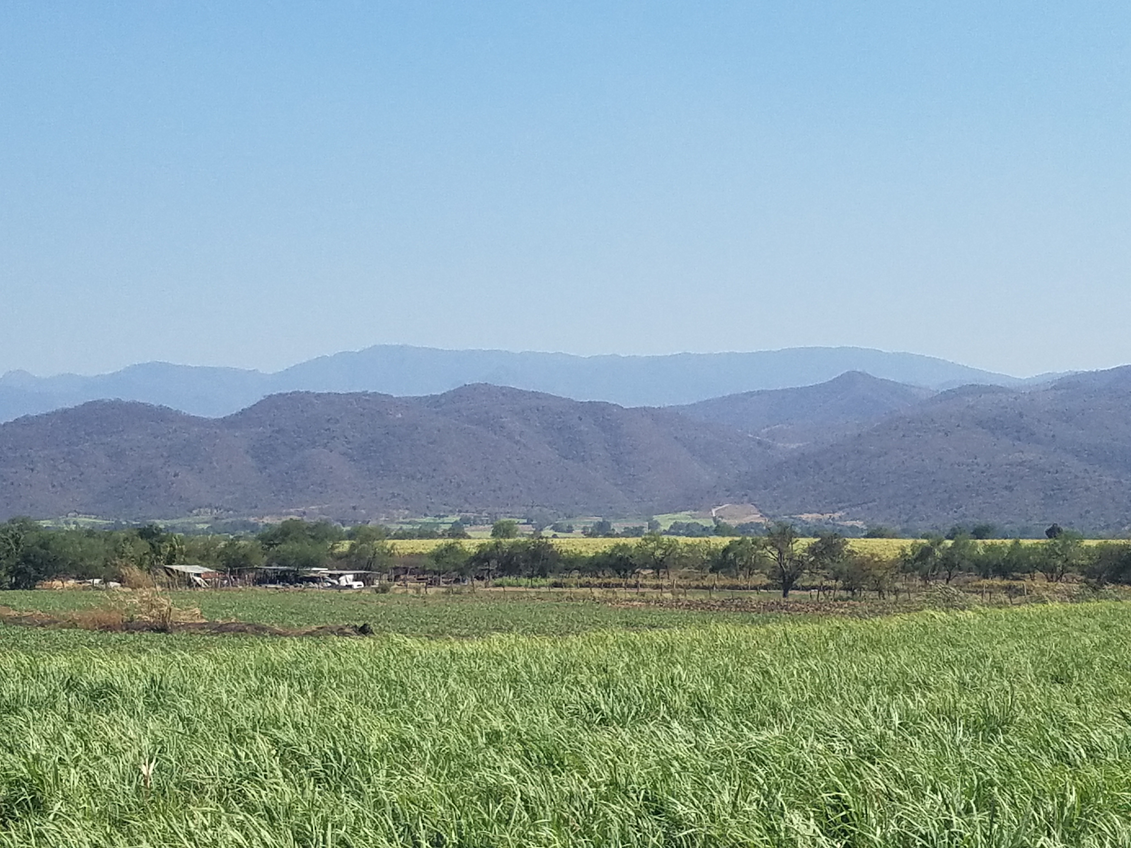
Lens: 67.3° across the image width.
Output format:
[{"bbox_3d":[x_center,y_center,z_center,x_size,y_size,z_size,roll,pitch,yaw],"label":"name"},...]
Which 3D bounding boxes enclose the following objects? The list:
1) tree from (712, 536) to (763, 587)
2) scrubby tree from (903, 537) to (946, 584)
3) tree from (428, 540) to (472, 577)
[{"bbox_3d":[21.440,17.030,106.000,6.200,6.110,5.890,0,-6,0],"label":"tree"},{"bbox_3d":[44.650,16.920,106.000,5.240,5.890,4.980,0,-6,0],"label":"scrubby tree"},{"bbox_3d":[-15.340,18.100,113.000,5.470,5.000,5.200,0,-6,0],"label":"tree"}]

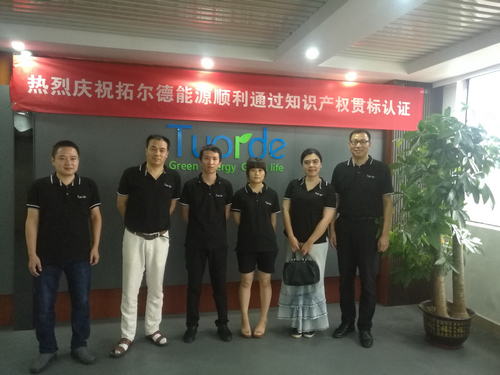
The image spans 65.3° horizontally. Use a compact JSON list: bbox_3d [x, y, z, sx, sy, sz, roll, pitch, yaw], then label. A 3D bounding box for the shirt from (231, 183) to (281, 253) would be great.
[{"bbox_3d":[0.053,0.263,3.406,0.438,0.615,0.250,1,3,-4],"label":"shirt"}]

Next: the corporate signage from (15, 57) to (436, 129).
[{"bbox_3d":[-0.060,-0.864,3.776,4.005,0.470,0.030,1,3,-14],"label":"corporate signage"}]

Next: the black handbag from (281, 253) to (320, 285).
[{"bbox_3d":[0.430,0.680,3.234,0.312,0.285,0.130,2,3,8],"label":"black handbag"}]

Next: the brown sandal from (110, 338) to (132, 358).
[{"bbox_3d":[-0.992,1.226,3.057,0.100,0.090,0.265,2,3,17],"label":"brown sandal"}]

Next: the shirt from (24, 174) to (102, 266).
[{"bbox_3d":[-1.343,0.224,2.840,0.490,0.666,0.290,0,3,-22],"label":"shirt"}]

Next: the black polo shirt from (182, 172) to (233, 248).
[{"bbox_3d":[-0.367,0.199,3.317,0.450,0.654,0.260,1,3,-13],"label":"black polo shirt"}]

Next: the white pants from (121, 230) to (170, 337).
[{"bbox_3d":[-0.842,0.794,3.163,0.389,0.913,0.300,0,3,-22],"label":"white pants"}]

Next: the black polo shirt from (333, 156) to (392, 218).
[{"bbox_3d":[0.969,0.001,3.386,0.522,0.548,0.290,2,3,16],"label":"black polo shirt"}]

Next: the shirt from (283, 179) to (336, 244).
[{"bbox_3d":[0.525,0.206,3.430,0.469,0.596,0.270,2,3,9],"label":"shirt"}]

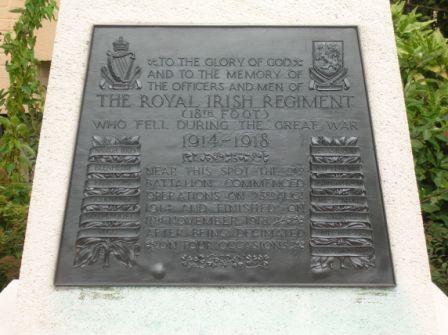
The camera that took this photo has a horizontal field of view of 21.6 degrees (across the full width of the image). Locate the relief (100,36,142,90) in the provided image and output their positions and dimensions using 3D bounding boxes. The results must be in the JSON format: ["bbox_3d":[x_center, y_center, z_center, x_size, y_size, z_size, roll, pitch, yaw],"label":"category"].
[{"bbox_3d":[-0.239,-0.242,2.727,0.099,0.130,0.015,0,-8,0],"label":"relief"}]

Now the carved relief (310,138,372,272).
[{"bbox_3d":[0.273,0.083,2.676,0.150,0.312,0.025,0,-8,0],"label":"carved relief"}]

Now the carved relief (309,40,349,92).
[{"bbox_3d":[0.246,-0.237,2.726,0.096,0.121,0.015,0,-8,0],"label":"carved relief"}]

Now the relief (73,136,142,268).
[{"bbox_3d":[-0.266,0.078,2.676,0.157,0.303,0.025,0,-8,0],"label":"relief"}]

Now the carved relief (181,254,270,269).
[{"bbox_3d":[0.004,0.213,2.664,0.203,0.033,0.012,0,-8,0],"label":"carved relief"}]

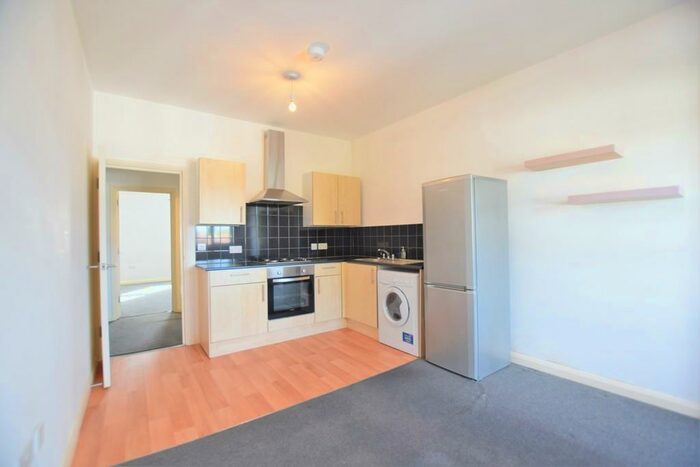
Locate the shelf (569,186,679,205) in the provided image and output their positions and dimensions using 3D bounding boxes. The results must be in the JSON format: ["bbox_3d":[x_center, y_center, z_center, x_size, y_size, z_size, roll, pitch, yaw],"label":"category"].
[{"bbox_3d":[1.972,-0.266,2.120,0.215,0.055,0.580,-1,0,-36],"label":"shelf"}]

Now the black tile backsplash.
[{"bbox_3d":[-0.421,-0.021,3.450,2.327,0.754,1.494,-1,0,-35],"label":"black tile backsplash"}]

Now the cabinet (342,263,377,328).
[{"bbox_3d":[0.351,0.755,3.831,0.580,0.745,0.670,-1,0,-36],"label":"cabinet"}]

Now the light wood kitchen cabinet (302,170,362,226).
[{"bbox_3d":[-0.247,-0.465,4.238,0.794,0.719,0.324,-1,0,-34],"label":"light wood kitchen cabinet"}]

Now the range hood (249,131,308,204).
[{"bbox_3d":[-0.904,-0.851,3.706,0.597,0.946,0.496,-1,0,-34],"label":"range hood"}]

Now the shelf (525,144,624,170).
[{"bbox_3d":[1.770,-0.593,2.350,0.204,0.053,0.597,-1,0,-38],"label":"shelf"}]

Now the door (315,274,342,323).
[{"bbox_3d":[-0.266,0.823,3.706,0.359,0.572,0.022,-1,0,-34],"label":"door"}]

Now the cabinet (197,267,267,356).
[{"bbox_3d":[-1.371,0.845,3.409,0.612,0.885,0.620,-1,0,-36],"label":"cabinet"}]

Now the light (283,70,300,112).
[{"bbox_3d":[-0.532,-1.290,2.694,0.159,0.357,0.159,-1,0,0],"label":"light"}]

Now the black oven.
[{"bbox_3d":[-0.845,0.691,3.714,0.600,0.605,0.550,-1,0,-36],"label":"black oven"}]

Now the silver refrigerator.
[{"bbox_3d":[1.126,0.378,2.832,0.585,1.740,0.545,-1,0,-36],"label":"silver refrigerator"}]

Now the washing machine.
[{"bbox_3d":[0.733,0.829,3.328,0.550,0.850,0.585,-1,0,-36],"label":"washing machine"}]

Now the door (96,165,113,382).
[{"bbox_3d":[-2.304,0.336,2.742,0.043,1.940,0.750,-1,0,-40],"label":"door"}]

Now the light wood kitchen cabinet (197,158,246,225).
[{"bbox_3d":[-1.505,-0.457,3.405,0.491,0.719,0.324,-1,0,-34],"label":"light wood kitchen cabinet"}]

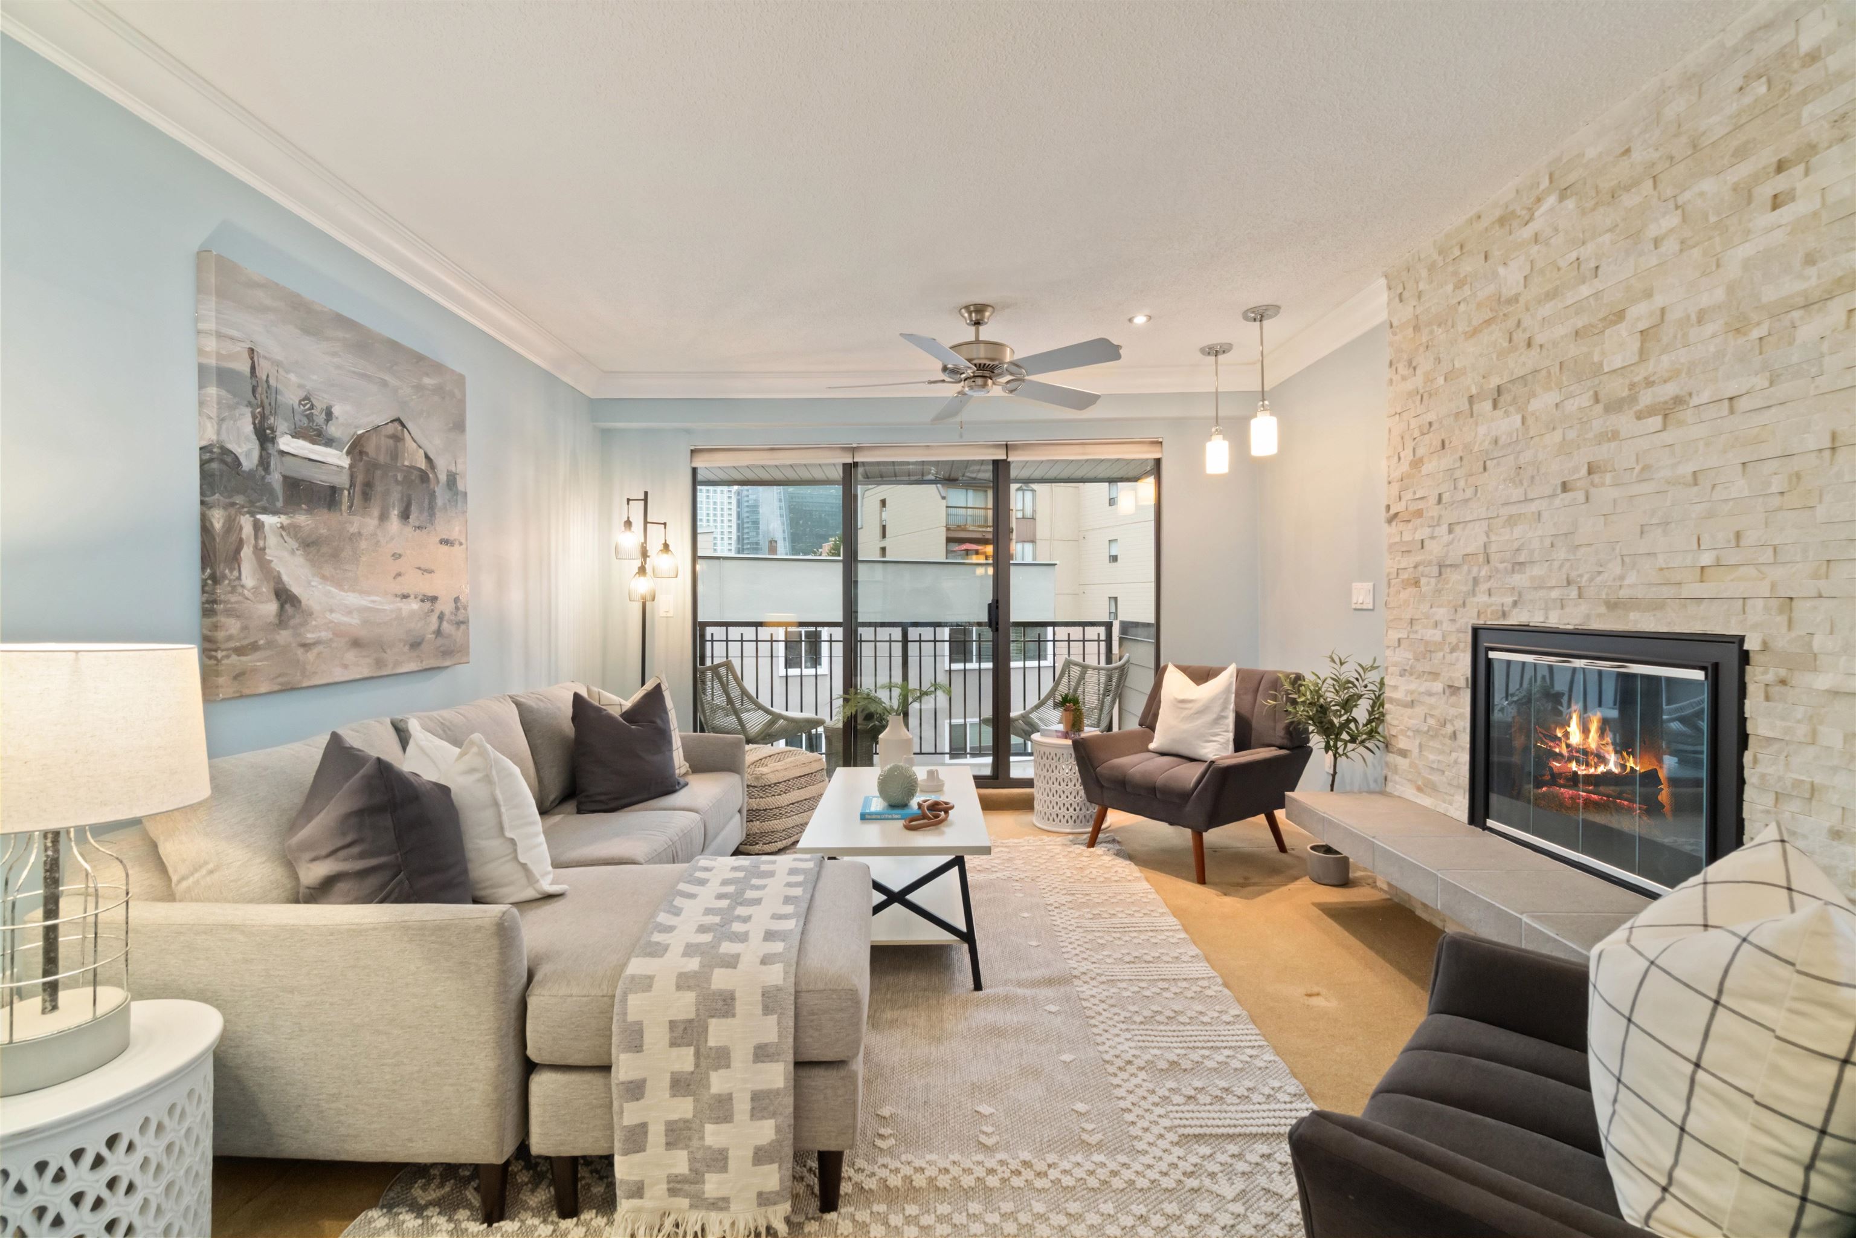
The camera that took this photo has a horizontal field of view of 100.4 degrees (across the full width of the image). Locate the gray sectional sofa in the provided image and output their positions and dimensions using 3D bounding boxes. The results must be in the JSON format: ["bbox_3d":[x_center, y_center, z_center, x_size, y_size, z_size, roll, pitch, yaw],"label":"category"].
[{"bbox_3d":[-0.931,0.725,2.464,1.620,0.860,2.050,0,1,-1],"label":"gray sectional sofa"}]

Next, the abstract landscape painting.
[{"bbox_3d":[-1.821,-0.373,2.504,0.045,1.130,1.090,0,1,-1],"label":"abstract landscape painting"}]

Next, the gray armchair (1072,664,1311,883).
[{"bbox_3d":[1.276,0.690,3.743,0.820,0.850,0.760,-1,2,-37],"label":"gray armchair"}]

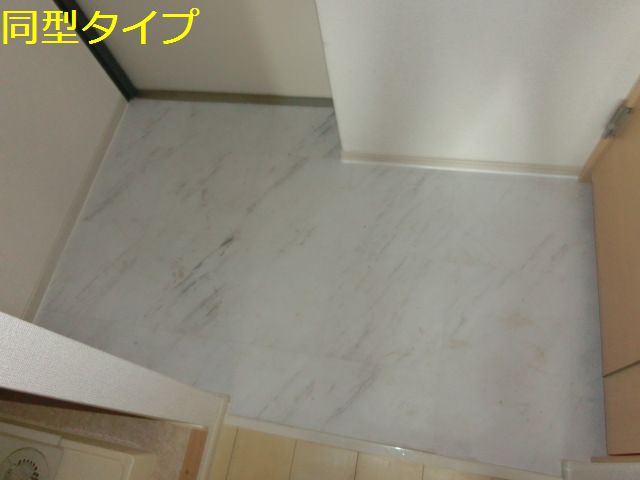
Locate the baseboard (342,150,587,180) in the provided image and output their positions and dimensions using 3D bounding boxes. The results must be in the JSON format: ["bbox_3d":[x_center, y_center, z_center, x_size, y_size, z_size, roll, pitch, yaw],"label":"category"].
[{"bbox_3d":[0.395,-0.224,1.340,0.677,0.060,0.012,6,66,12],"label":"baseboard"}]

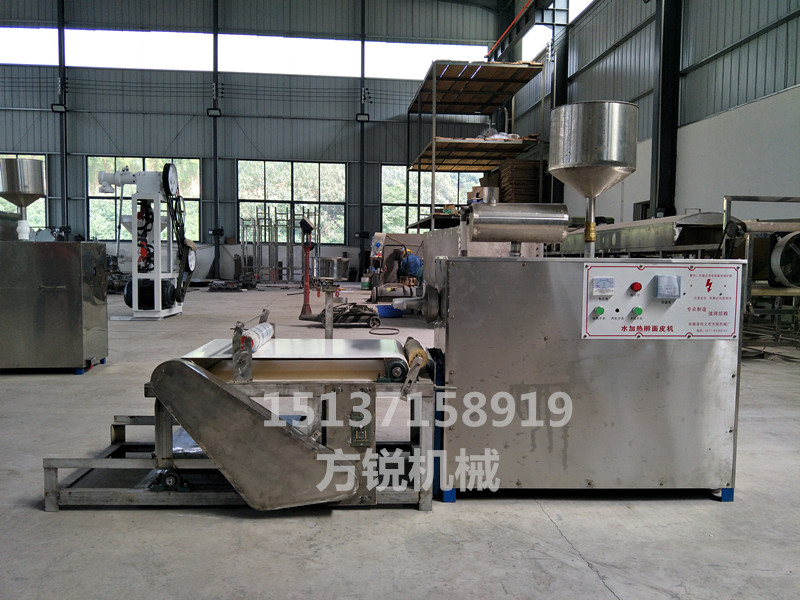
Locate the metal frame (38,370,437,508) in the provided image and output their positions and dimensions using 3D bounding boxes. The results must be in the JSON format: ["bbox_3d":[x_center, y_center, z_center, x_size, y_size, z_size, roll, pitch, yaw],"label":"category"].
[{"bbox_3d":[-0.485,0.419,1.897,1.153,0.400,0.490,1,4,-2],"label":"metal frame"}]

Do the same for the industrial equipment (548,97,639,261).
[{"bbox_3d":[0.674,-0.402,1.955,0.292,0.512,0.292,0,4,-3],"label":"industrial equipment"}]

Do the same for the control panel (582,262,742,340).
[{"bbox_3d":[0.826,0.007,1.740,0.502,0.237,0.030,0,4,-3],"label":"control panel"}]

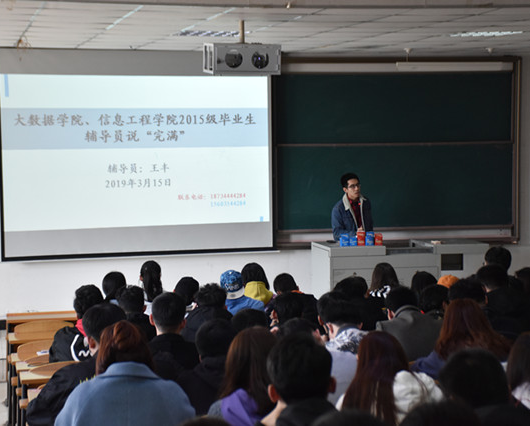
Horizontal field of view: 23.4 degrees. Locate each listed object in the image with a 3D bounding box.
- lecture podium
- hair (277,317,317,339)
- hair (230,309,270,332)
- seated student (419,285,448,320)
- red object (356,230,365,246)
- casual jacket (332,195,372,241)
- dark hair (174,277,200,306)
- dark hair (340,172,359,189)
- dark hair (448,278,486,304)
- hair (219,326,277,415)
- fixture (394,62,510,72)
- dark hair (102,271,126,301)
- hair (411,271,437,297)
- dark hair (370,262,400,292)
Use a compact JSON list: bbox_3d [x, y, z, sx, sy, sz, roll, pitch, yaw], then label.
[{"bbox_3d":[1.311,0.724,12.567,1.540,0.897,0.614,-1,4,-13],"label":"lecture podium"},{"bbox_3d":[0.147,0.555,5.800,0.180,0.190,0.210,-1,4,-8],"label":"hair"},{"bbox_3d":[-0.077,0.594,6.750,0.190,0.200,0.210,-1,4,-10],"label":"hair"},{"bbox_3d":[1.120,1.100,8.745,0.500,1.250,0.750,-1,4,-9],"label":"seated student"},{"bbox_3d":[0.917,0.249,12.232,0.085,0.140,0.060,-1,4,-13],"label":"red object"},{"bbox_3d":[0.872,0.090,12.747,0.420,0.560,0.320,-2,5,-20],"label":"casual jacket"},{"bbox_3d":[-0.540,0.540,8.800,0.180,0.210,0.210,-2,4,-18],"label":"dark hair"},{"bbox_3d":[0.875,-0.332,13.251,0.180,0.180,0.205,-4,5,-38],"label":"dark hair"},{"bbox_3d":[1.226,0.500,7.800,0.205,0.200,0.220,-1,4,-6],"label":"dark hair"},{"bbox_3d":[-0.061,0.622,5.050,0.230,0.340,0.240,-1,4,-8],"label":"hair"},{"bbox_3d":[1.951,-1.526,13.418,1.240,0.100,0.140,-1,4,-13],"label":"fixture"},{"bbox_3d":[-1.161,0.560,9.787,0.180,0.250,0.210,-1,4,-13],"label":"dark hair"},{"bbox_3d":[1.147,0.521,9.200,0.190,0.230,0.210,-1,4,-11],"label":"hair"},{"bbox_3d":[0.950,0.522,10.237,0.220,0.280,0.230,-1,4,-13],"label":"dark hair"}]

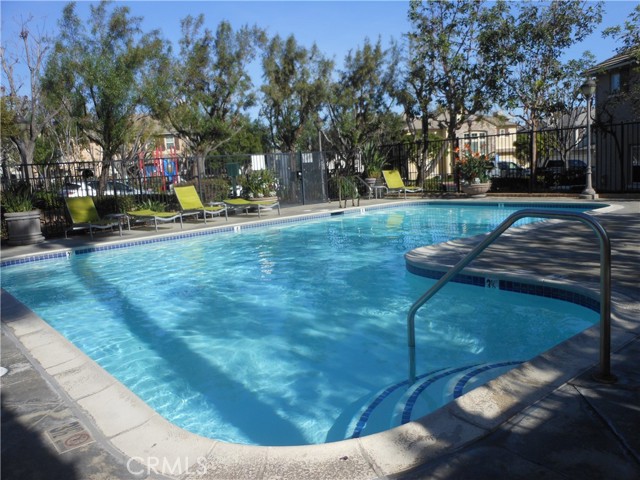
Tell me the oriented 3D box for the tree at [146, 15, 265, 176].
[{"bbox_3d":[-3.704,-4.095,17.169,3.850,6.210,3.600,-5,8,-11],"label":"tree"}]

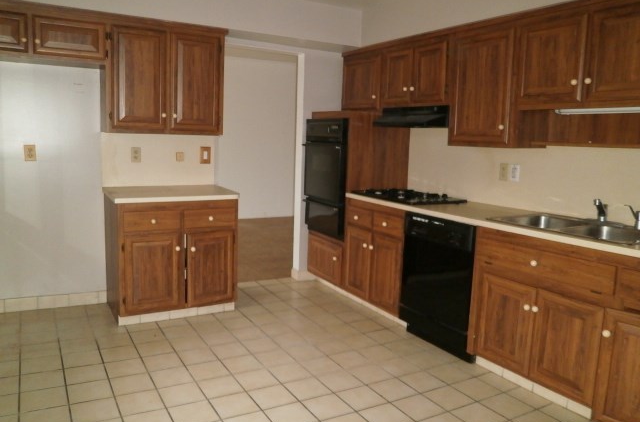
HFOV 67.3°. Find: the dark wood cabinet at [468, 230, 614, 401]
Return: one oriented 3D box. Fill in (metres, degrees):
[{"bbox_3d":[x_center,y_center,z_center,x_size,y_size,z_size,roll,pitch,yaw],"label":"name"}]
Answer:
[{"bbox_3d":[1.390,0.528,2.764,0.590,0.780,0.815,-1,8,-31],"label":"dark wood cabinet"}]

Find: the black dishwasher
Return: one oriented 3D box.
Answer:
[{"bbox_3d":[1.006,0.464,3.284,0.600,0.870,0.610,-3,10,-32],"label":"black dishwasher"}]

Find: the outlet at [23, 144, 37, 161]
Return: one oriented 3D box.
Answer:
[{"bbox_3d":[-2.050,-0.408,3.405,0.070,0.114,0.008,-2,10,-27],"label":"outlet"}]

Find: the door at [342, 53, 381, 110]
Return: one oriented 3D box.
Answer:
[{"bbox_3d":[0.364,-1.125,4.313,0.024,0.423,0.562,-3,9,-30],"label":"door"}]

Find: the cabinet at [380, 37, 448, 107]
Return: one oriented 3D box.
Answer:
[{"bbox_3d":[0.875,-1.069,3.853,0.305,0.490,0.790,-1,8,-31],"label":"cabinet"}]

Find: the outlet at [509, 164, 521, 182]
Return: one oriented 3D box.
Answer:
[{"bbox_3d":[1.331,-0.256,3.279,0.008,0.115,0.070,-3,10,-32],"label":"outlet"}]

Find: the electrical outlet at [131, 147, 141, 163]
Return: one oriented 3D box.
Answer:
[{"bbox_3d":[-1.421,-0.435,3.719,0.071,0.116,0.015,-1,8,-31],"label":"electrical outlet"}]

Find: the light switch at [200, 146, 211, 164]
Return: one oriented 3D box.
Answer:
[{"bbox_3d":[-0.941,-0.456,3.969,0.082,0.132,0.008,-2,10,-27],"label":"light switch"}]

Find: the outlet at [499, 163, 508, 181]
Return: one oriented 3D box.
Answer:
[{"bbox_3d":[1.306,-0.277,3.440,0.015,0.115,0.070,-1,8,-31],"label":"outlet"}]

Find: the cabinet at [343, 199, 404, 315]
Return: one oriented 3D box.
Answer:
[{"bbox_3d":[0.653,0.332,3.988,0.590,0.785,0.760,-1,8,-31],"label":"cabinet"}]

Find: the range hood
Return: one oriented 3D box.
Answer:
[{"bbox_3d":[0.784,-0.717,3.705,0.450,0.145,0.755,-3,10,-32],"label":"range hood"}]

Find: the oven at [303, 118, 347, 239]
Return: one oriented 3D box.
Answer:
[{"bbox_3d":[0.236,-0.322,4.479,0.580,1.030,0.610,-1,8,-31],"label":"oven"}]

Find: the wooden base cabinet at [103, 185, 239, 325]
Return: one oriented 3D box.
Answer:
[{"bbox_3d":[-1.136,0.302,3.667,0.850,0.910,0.590,-2,10,-27],"label":"wooden base cabinet"}]

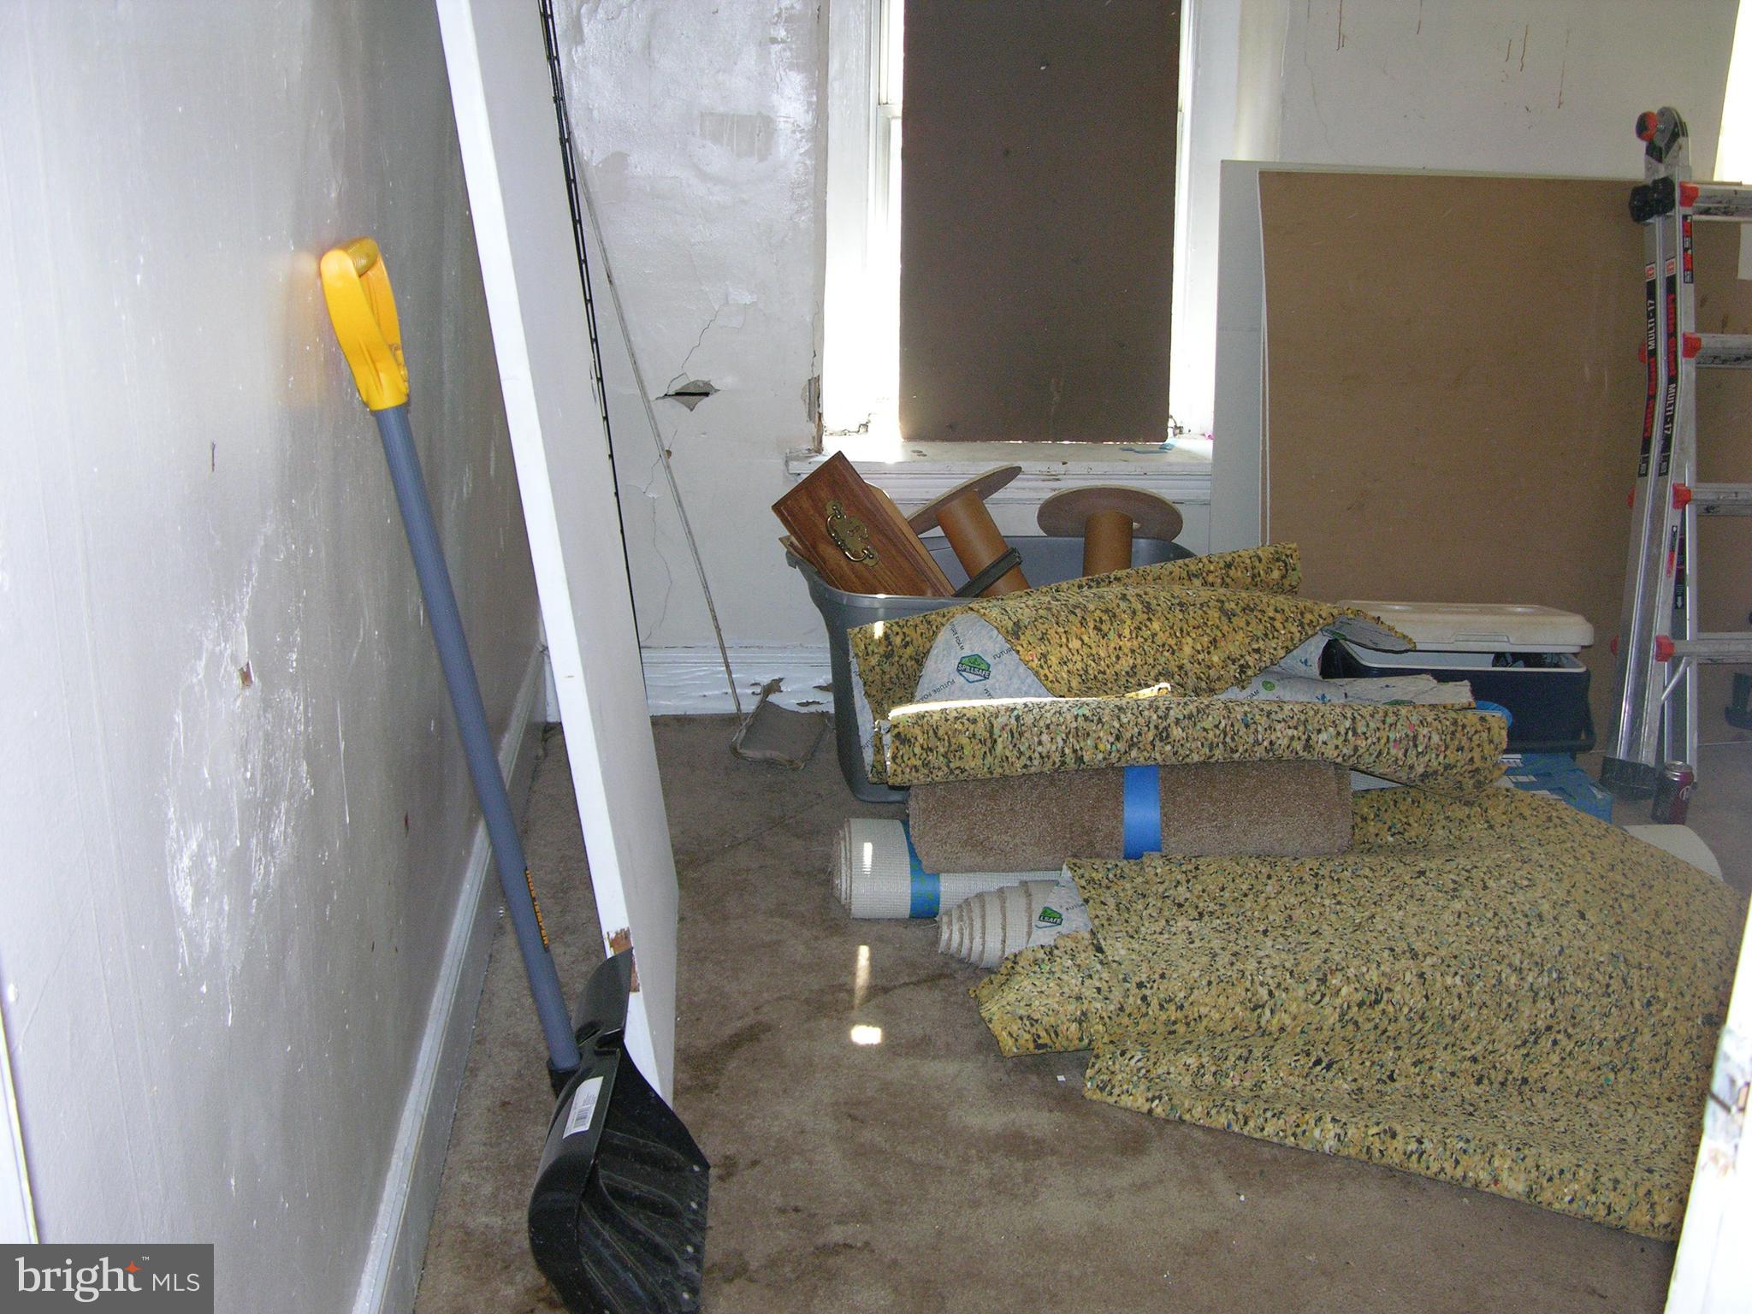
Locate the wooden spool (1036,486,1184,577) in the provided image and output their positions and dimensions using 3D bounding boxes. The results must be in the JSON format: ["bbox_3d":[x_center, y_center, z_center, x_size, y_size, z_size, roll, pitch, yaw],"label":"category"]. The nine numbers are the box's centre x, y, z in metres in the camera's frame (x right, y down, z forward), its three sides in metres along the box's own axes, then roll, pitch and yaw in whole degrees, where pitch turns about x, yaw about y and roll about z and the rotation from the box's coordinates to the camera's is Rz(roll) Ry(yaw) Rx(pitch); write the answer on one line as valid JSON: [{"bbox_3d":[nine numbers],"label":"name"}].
[{"bbox_3d":[0.502,-0.145,3.733,0.314,0.340,0.314,0,-21,0],"label":"wooden spool"}]

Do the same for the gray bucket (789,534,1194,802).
[{"bbox_3d":[0.246,0.022,3.650,0.845,0.430,0.520,1,16,0],"label":"gray bucket"}]

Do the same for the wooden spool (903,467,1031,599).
[{"bbox_3d":[0.245,-0.187,3.693,0.314,0.340,0.314,-28,-10,0],"label":"wooden spool"}]

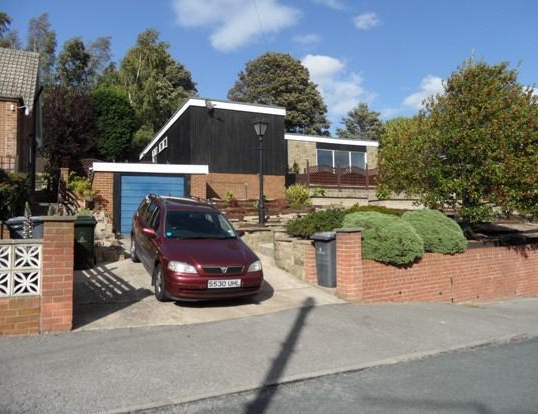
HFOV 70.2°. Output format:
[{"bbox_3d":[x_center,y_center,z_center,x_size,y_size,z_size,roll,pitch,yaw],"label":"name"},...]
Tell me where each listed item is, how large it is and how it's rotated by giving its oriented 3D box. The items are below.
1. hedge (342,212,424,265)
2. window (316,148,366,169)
[{"bbox_3d":[2.220,0.580,7.500,1.550,1.020,1.350,1,-2,-27],"label":"hedge"},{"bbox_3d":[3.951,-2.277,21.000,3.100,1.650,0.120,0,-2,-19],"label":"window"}]

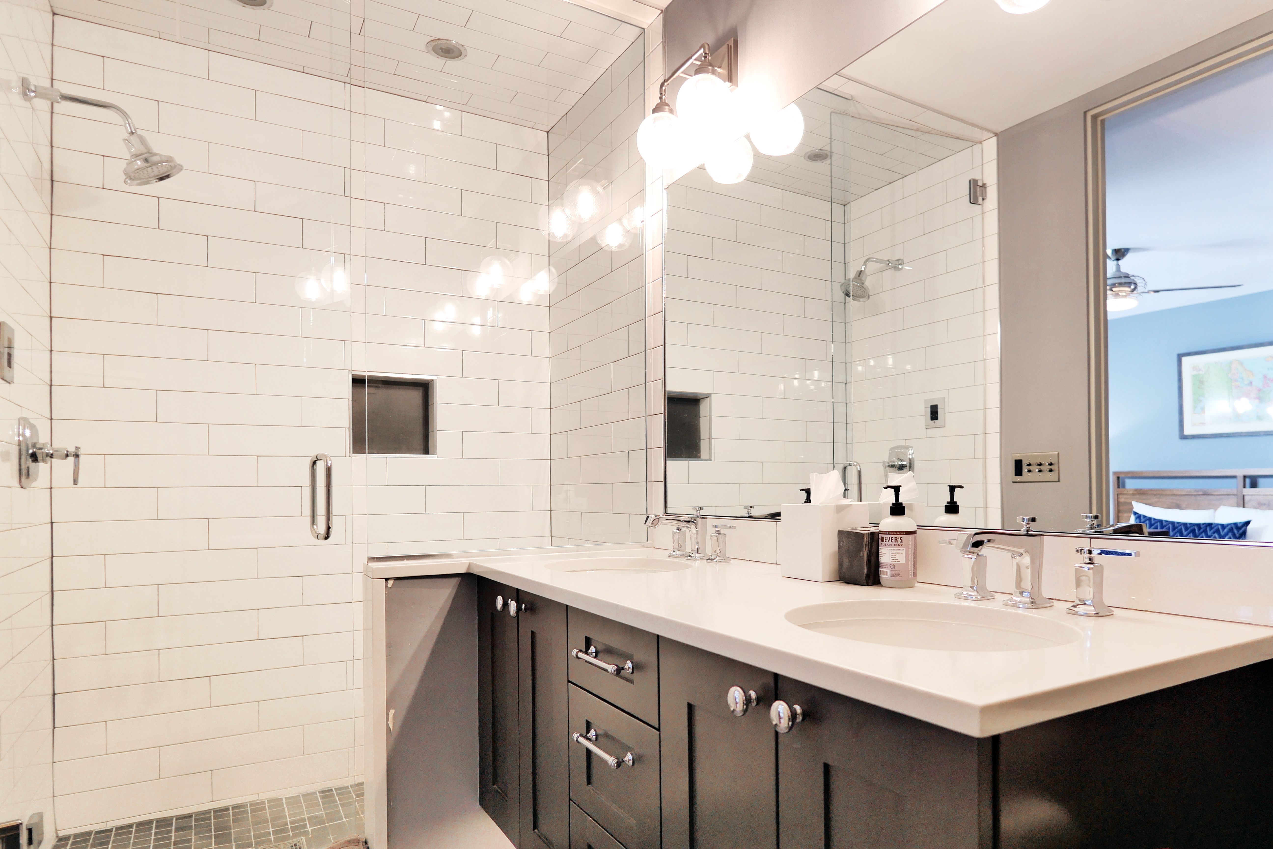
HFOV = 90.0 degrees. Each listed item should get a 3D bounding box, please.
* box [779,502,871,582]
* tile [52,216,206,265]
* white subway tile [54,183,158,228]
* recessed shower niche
[{"bbox_3d":[0.385,0.234,1.308,0.127,0.146,0.117,1,-3,-28],"label":"box"},{"bbox_3d":[-1.587,-0.574,2.009,0.397,0.101,0.010,1,-3,-25],"label":"tile"},{"bbox_3d":[-1.650,-0.679,1.981,0.262,0.101,0.010,1,-3,-25],"label":"white subway tile"},{"bbox_3d":[-0.907,-0.023,2.379,0.300,0.300,0.100,1,-3,-27],"label":"recessed shower niche"}]

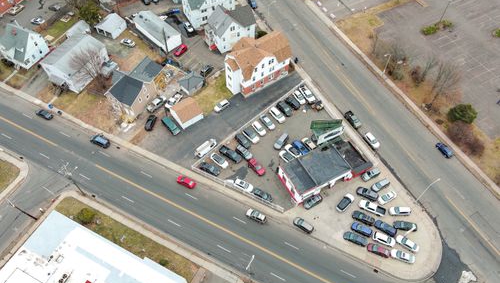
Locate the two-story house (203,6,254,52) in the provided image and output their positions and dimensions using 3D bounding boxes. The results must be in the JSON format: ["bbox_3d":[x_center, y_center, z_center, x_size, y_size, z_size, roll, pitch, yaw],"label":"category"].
[{"bbox_3d":[-5.956,-33.777,118.261,14.400,10.100,8.700,-26,60,-16],"label":"two-story house"}]

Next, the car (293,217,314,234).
[{"bbox_3d":[11.857,18.329,88.734,4.400,1.650,1.830,28,61,18],"label":"car"}]

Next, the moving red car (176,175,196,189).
[{"bbox_3d":[-14.681,9.543,93.248,4.500,1.430,1.760,20,57,13],"label":"moving red car"}]

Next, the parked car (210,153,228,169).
[{"bbox_3d":[-7.509,4.680,97.991,4.650,1.480,1.810,34,63,21],"label":"parked car"}]

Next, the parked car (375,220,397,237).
[{"bbox_3d":[29.199,18.616,86.360,4.700,1.650,1.900,26,61,16],"label":"parked car"}]

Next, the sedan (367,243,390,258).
[{"bbox_3d":[27.375,23.150,85.559,4.600,1.460,1.810,19,59,12],"label":"sedan"}]

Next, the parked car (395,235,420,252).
[{"bbox_3d":[33.074,21.402,84.689,4.750,1.450,1.820,28,62,17],"label":"parked car"}]

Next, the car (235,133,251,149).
[{"bbox_3d":[-1.799,-0.173,99.233,1.838,1.650,4.692,-36,62,-23],"label":"car"}]

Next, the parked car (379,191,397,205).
[{"bbox_3d":[31.256,12.728,91.234,4.500,1.430,1.770,-24,59,-16],"label":"parked car"}]

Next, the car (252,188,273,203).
[{"bbox_3d":[2.867,12.163,92.985,4.850,1.460,1.820,28,61,17],"label":"car"}]

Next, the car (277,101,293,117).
[{"bbox_3d":[9.057,-8.515,105.874,1.800,1.470,4.550,-32,61,-20],"label":"car"}]

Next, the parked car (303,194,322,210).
[{"bbox_3d":[14.085,13.506,89.725,4.590,1.480,1.818,-28,59,-19],"label":"parked car"}]

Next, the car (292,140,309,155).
[{"bbox_3d":[12.126,1.377,97.419,1.850,1.600,4.550,-37,64,-21],"label":"car"}]

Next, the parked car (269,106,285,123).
[{"bbox_3d":[6.818,-7.104,102.737,1.950,1.750,4.800,-37,64,-20],"label":"parked car"}]

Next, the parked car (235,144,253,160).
[{"bbox_3d":[-1.476,2.443,97.395,1.838,1.600,4.743,-36,62,-23],"label":"parked car"}]

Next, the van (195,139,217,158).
[{"bbox_3d":[-10.568,1.540,98.449,1.980,2.050,5.450,36,62,22],"label":"van"}]

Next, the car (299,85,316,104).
[{"bbox_3d":[15.474,-13.047,108.531,1.970,1.850,5.610,-23,58,-16],"label":"car"}]

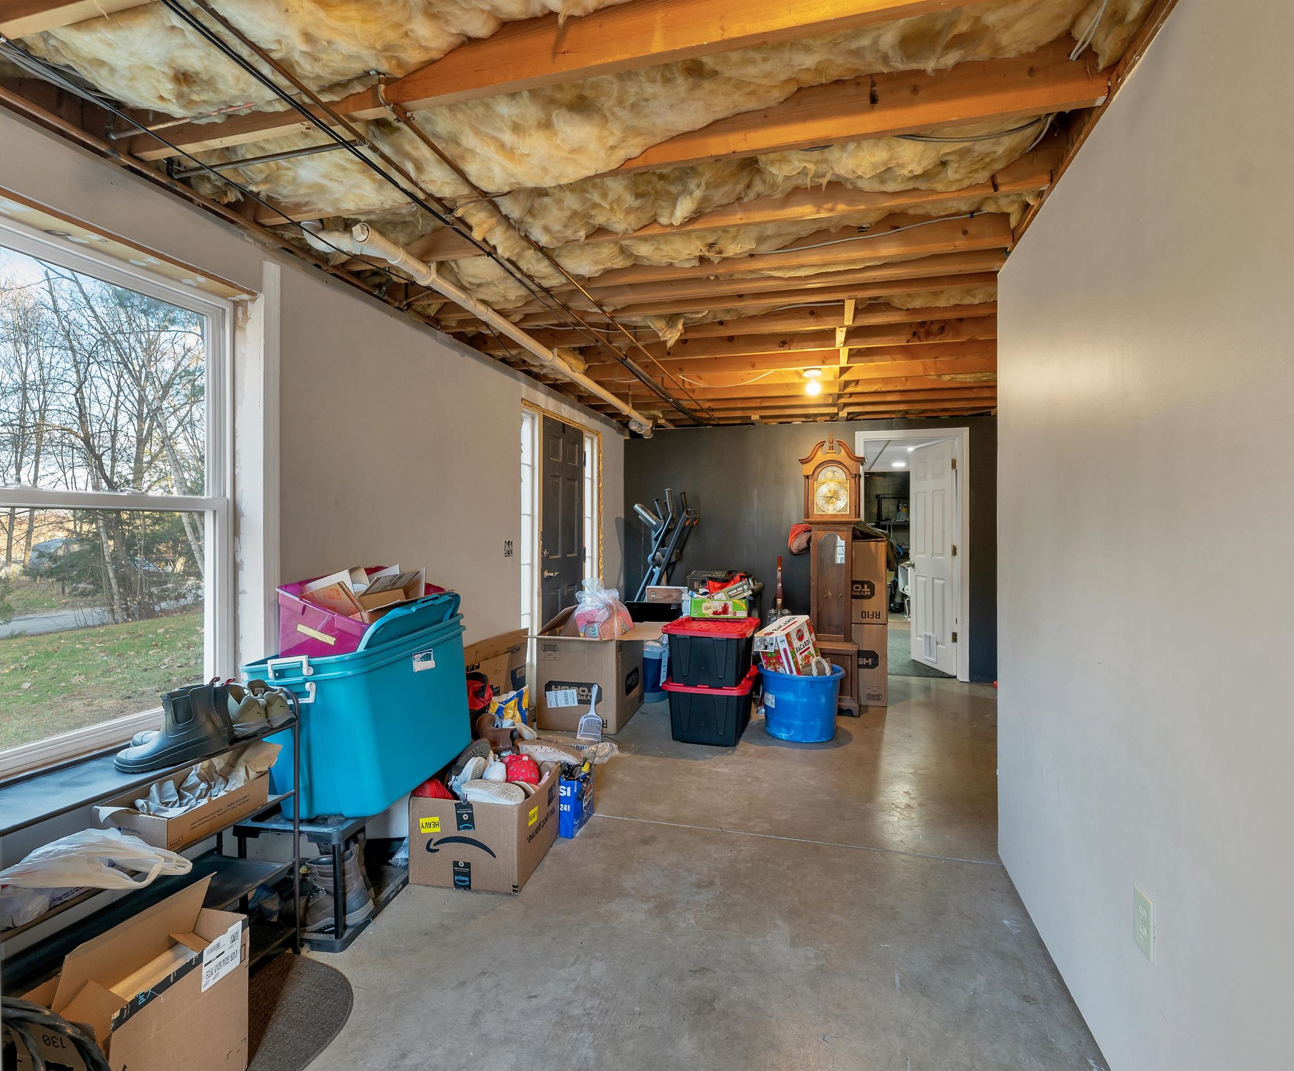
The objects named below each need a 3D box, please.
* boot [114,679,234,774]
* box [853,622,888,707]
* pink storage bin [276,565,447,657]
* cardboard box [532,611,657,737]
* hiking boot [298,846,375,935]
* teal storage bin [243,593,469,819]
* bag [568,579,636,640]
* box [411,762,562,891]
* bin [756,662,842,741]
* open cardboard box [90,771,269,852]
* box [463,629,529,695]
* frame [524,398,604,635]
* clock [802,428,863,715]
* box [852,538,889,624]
[{"bbox_3d":[-1.246,0.493,1.664,0.105,0.190,0.262,1,1,38],"label":"boot"},{"bbox_3d":[1.588,0.934,4.885,0.494,0.590,0.665,1,1,15],"label":"box"},{"bbox_3d":[-1.131,0.385,2.546,0.390,0.310,0.550,14,9,13],"label":"pink storage bin"},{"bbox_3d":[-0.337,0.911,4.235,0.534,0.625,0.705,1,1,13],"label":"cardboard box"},{"bbox_3d":[-0.993,1.101,1.962,0.260,0.210,0.110,0,1,-17],"label":"hiking boot"},{"bbox_3d":[-0.976,0.593,2.248,0.433,0.554,0.736,-3,0,11],"label":"teal storage bin"},{"bbox_3d":[-0.321,0.536,4.374,0.440,0.430,0.360,0,1,16],"label":"bag"},{"bbox_3d":[-0.645,1.168,2.582,0.430,0.335,0.465,0,1,10],"label":"box"},{"bbox_3d":[0.973,1.032,3.948,0.534,0.413,0.534,1,1,15],"label":"bin"},{"bbox_3d":[-1.307,0.765,1.781,0.250,0.087,0.315,0,1,16],"label":"open cardboard box"},{"bbox_3d":[-0.838,0.912,3.558,0.141,0.625,0.826,1,1,15],"label":"box"},{"bbox_3d":[-0.627,0.169,4.818,0.131,2.086,1.542,1,1,15],"label":"frame"},{"bbox_3d":[1.403,0.279,4.741,0.465,2.072,0.280,0,1,19],"label":"clock"},{"bbox_3d":[1.667,0.356,5.156,0.550,0.635,0.620,0,1,16],"label":"box"}]

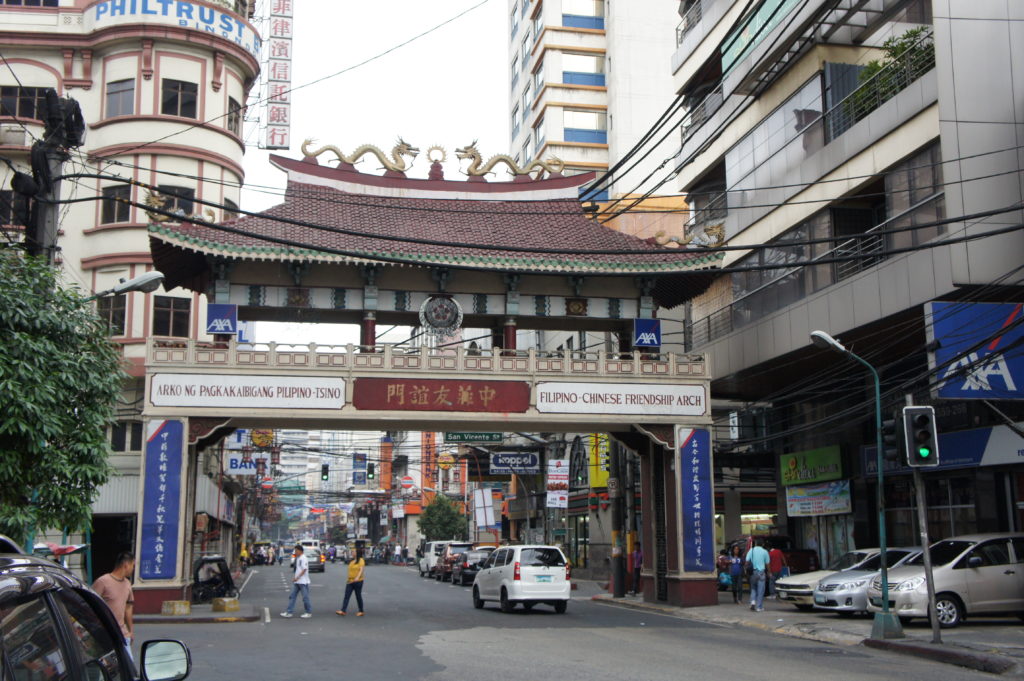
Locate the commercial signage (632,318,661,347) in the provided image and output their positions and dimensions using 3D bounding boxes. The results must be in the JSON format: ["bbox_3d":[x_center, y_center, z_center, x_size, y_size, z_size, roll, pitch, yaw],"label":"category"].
[{"bbox_3d":[3.509,-0.199,28.606,0.710,0.710,0.080,2,-10,-12],"label":"commercial signage"}]

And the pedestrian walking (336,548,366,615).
[{"bbox_3d":[-3.851,5.792,26.700,0.620,1.610,0.460,3,-11,-17],"label":"pedestrian walking"}]

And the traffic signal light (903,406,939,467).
[{"bbox_3d":[6.502,1.524,17.600,0.480,0.940,0.320,1,-10,-5],"label":"traffic signal light"}]

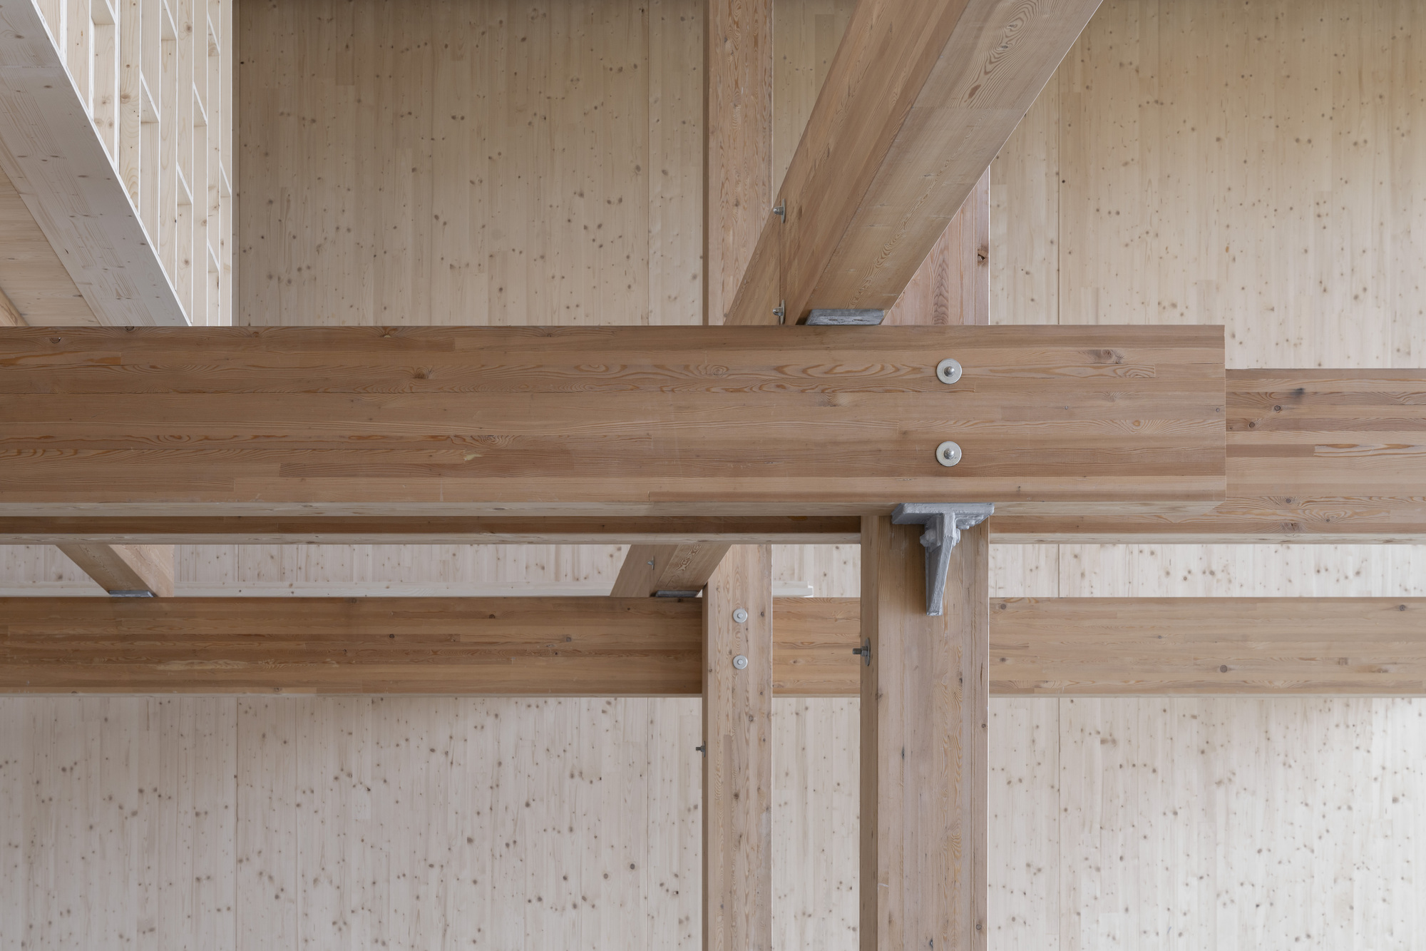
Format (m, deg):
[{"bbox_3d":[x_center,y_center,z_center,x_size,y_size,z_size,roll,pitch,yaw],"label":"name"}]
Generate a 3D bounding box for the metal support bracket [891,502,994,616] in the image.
[{"bbox_3d":[0.638,0.234,6.800,0.246,0.283,0.191,1,-9,-5],"label":"metal support bracket"}]

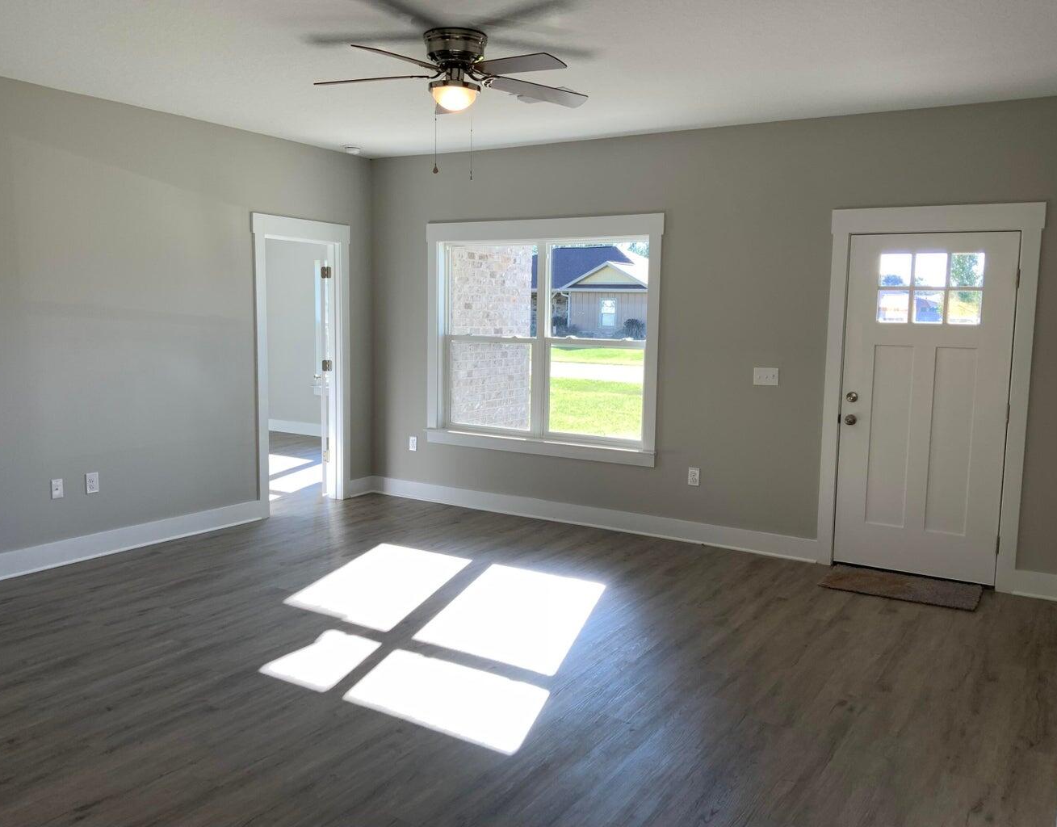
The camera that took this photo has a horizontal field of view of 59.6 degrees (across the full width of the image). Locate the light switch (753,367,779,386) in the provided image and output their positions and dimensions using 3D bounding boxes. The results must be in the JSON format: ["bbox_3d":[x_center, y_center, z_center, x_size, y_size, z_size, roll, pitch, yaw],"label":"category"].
[{"bbox_3d":[1.534,-0.235,5.940,0.161,0.113,0.020,5,7,32],"label":"light switch"}]

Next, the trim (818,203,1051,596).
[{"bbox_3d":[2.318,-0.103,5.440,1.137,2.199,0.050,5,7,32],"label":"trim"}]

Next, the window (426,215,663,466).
[{"bbox_3d":[0.036,-0.558,6.853,2.048,1.730,0.070,5,7,32],"label":"window"}]

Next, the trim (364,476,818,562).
[{"bbox_3d":[0.252,0.740,6.845,3.740,0.146,0.035,5,7,32],"label":"trim"}]

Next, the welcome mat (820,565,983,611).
[{"bbox_3d":[2.159,1.002,5.360,0.835,0.015,0.480,5,7,32],"label":"welcome mat"}]

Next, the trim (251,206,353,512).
[{"bbox_3d":[-1.711,-0.362,7.096,0.050,2.215,0.996,5,7,32],"label":"trim"}]

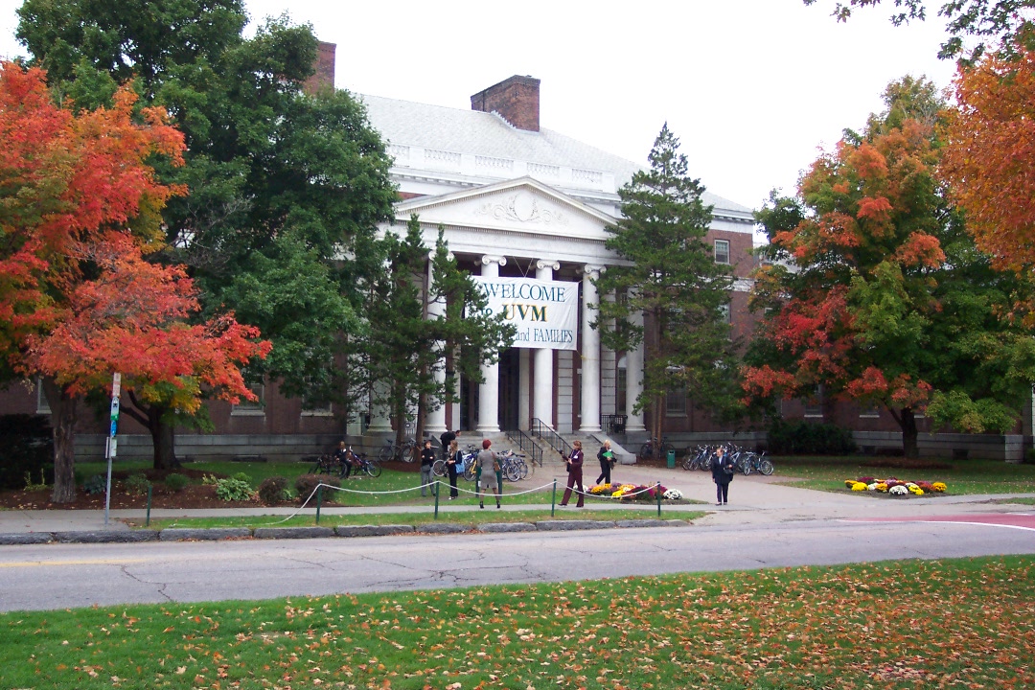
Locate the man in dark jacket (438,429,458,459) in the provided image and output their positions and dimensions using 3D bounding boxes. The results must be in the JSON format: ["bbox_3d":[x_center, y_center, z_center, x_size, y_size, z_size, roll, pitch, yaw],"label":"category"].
[{"bbox_3d":[-2.853,4.450,45.800,0.850,1.748,0.520,-1,-4,12],"label":"man in dark jacket"}]

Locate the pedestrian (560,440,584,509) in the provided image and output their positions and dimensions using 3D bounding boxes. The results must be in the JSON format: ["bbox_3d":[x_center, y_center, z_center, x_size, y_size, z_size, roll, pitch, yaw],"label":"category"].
[{"bbox_3d":[1.392,3.260,27.600,0.600,1.688,0.520,3,-5,-33],"label":"pedestrian"}]

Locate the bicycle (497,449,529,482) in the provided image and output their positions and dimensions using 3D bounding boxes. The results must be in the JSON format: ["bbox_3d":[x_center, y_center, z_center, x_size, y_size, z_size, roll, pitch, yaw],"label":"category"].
[{"bbox_3d":[-0.299,5.165,45.500,1.650,1.070,0.580,-3,-5,35],"label":"bicycle"}]

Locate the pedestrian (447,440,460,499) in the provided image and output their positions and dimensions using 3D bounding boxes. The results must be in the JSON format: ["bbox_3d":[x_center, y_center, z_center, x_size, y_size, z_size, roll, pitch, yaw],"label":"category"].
[{"bbox_3d":[-1.785,3.576,31.300,0.440,1.689,0.500,1,-4,-15],"label":"pedestrian"}]

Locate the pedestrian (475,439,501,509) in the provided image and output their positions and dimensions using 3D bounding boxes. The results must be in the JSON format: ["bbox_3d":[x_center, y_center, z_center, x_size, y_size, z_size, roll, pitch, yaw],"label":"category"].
[{"bbox_3d":[-0.691,3.156,26.700,0.630,1.684,0.400,0,-4,10],"label":"pedestrian"}]

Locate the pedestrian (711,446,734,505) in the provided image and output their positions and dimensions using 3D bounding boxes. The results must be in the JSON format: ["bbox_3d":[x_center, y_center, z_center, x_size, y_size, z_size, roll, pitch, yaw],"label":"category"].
[{"bbox_3d":[5.694,3.674,30.400,0.580,1.613,0.360,0,-4,7],"label":"pedestrian"}]

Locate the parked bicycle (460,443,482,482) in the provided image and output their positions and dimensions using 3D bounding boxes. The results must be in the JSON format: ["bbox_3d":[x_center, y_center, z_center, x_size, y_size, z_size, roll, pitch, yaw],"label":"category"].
[{"bbox_3d":[-1.716,4.840,43.000,1.650,1.070,0.580,-3,-5,35],"label":"parked bicycle"}]

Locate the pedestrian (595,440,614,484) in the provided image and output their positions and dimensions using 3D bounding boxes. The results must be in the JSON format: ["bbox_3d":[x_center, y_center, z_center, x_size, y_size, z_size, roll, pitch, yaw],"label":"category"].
[{"bbox_3d":[3.149,4.212,38.800,0.550,1.671,0.500,3,-5,-37],"label":"pedestrian"}]

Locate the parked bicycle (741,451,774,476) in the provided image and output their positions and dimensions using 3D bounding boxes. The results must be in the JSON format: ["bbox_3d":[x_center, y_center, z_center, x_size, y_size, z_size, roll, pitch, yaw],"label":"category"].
[{"bbox_3d":[10.900,5.387,49.500,1.650,1.080,0.580,2,-4,-25],"label":"parked bicycle"}]

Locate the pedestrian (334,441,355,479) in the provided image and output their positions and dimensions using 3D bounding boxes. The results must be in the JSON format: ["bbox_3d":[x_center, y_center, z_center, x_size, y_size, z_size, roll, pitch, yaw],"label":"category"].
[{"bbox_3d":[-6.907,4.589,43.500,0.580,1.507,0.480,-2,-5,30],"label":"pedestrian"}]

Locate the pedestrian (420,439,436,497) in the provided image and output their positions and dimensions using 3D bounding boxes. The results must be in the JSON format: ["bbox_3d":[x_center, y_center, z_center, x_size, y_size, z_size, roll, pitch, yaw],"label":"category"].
[{"bbox_3d":[-2.603,3.603,31.900,0.500,1.665,0.360,1,-4,-7],"label":"pedestrian"}]

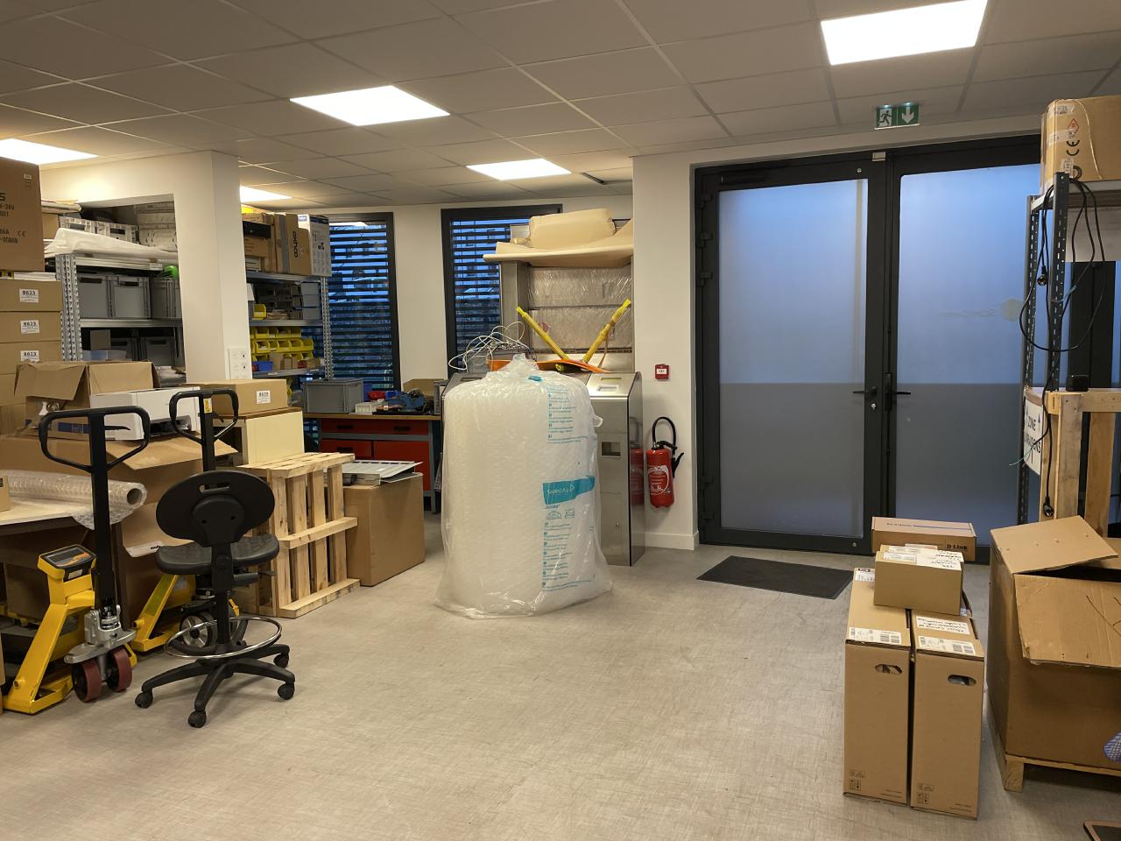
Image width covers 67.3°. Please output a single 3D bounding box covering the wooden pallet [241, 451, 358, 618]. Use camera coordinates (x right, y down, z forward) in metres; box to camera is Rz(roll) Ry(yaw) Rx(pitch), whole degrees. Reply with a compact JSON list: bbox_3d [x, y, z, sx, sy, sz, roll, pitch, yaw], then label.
[{"bbox_3d":[-1.446,0.612,4.726,0.325,0.798,0.606,1,7,21],"label":"wooden pallet"}]

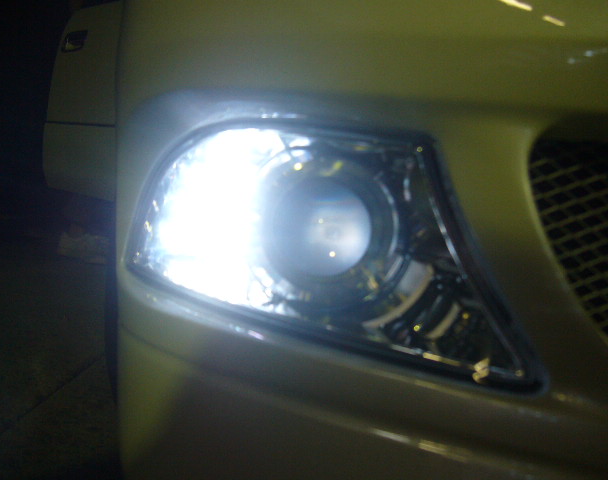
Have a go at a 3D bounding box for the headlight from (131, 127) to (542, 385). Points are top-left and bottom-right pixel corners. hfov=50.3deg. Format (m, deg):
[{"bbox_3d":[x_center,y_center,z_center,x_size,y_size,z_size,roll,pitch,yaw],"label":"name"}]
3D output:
[{"bbox_3d":[0.028,0.010,0.560,0.330,0.205,0.170,1,10,-4],"label":"headlight"}]

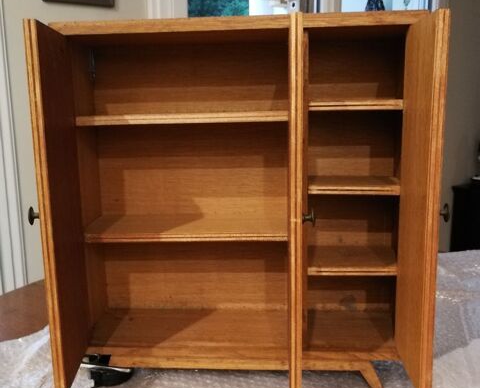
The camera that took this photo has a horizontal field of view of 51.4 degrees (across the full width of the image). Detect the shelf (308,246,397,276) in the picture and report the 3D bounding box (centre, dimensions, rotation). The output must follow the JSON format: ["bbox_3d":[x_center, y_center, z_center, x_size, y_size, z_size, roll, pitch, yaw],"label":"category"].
[{"bbox_3d":[0.137,0.082,0.619,0.112,0.010,0.095,0,9,4],"label":"shelf"}]

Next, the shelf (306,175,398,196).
[{"bbox_3d":[0.135,-0.011,0.605,0.112,0.010,0.095,0,9,4],"label":"shelf"}]

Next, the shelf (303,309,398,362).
[{"bbox_3d":[0.138,0.173,0.621,0.112,0.011,0.119,0,9,4],"label":"shelf"}]

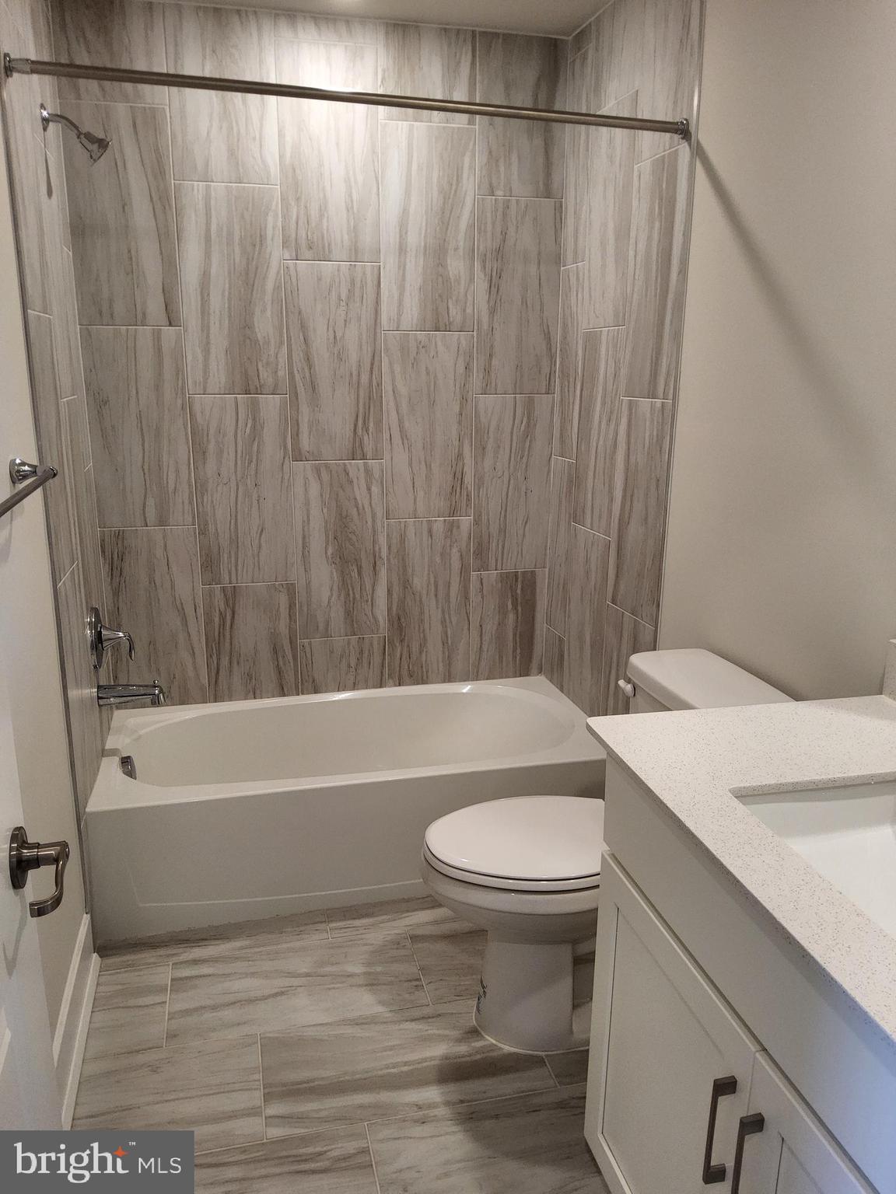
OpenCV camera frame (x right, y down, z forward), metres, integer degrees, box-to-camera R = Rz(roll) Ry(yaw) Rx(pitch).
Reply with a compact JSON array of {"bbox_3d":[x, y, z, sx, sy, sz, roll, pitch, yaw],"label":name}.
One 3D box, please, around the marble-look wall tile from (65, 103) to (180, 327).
[{"bbox_3d":[-0.952,-1.109,2.531,0.297,0.605,0.010,-3,15,-13],"label":"marble-look wall tile"}]

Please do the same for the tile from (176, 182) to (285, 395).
[{"bbox_3d":[-0.654,-0.928,2.634,0.304,0.606,0.010,-3,15,-13],"label":"tile"}]

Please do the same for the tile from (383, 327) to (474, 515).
[{"bbox_3d":[-0.063,-0.564,2.872,0.303,0.605,0.010,-3,15,-14],"label":"tile"}]

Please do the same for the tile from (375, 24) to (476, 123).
[{"bbox_3d":[-0.056,-1.586,2.628,0.305,0.264,0.010,-3,15,-13],"label":"tile"}]

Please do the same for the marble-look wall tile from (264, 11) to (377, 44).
[{"bbox_3d":[-0.352,-1.658,2.516,0.299,0.066,0.010,-3,15,-13],"label":"marble-look wall tile"}]

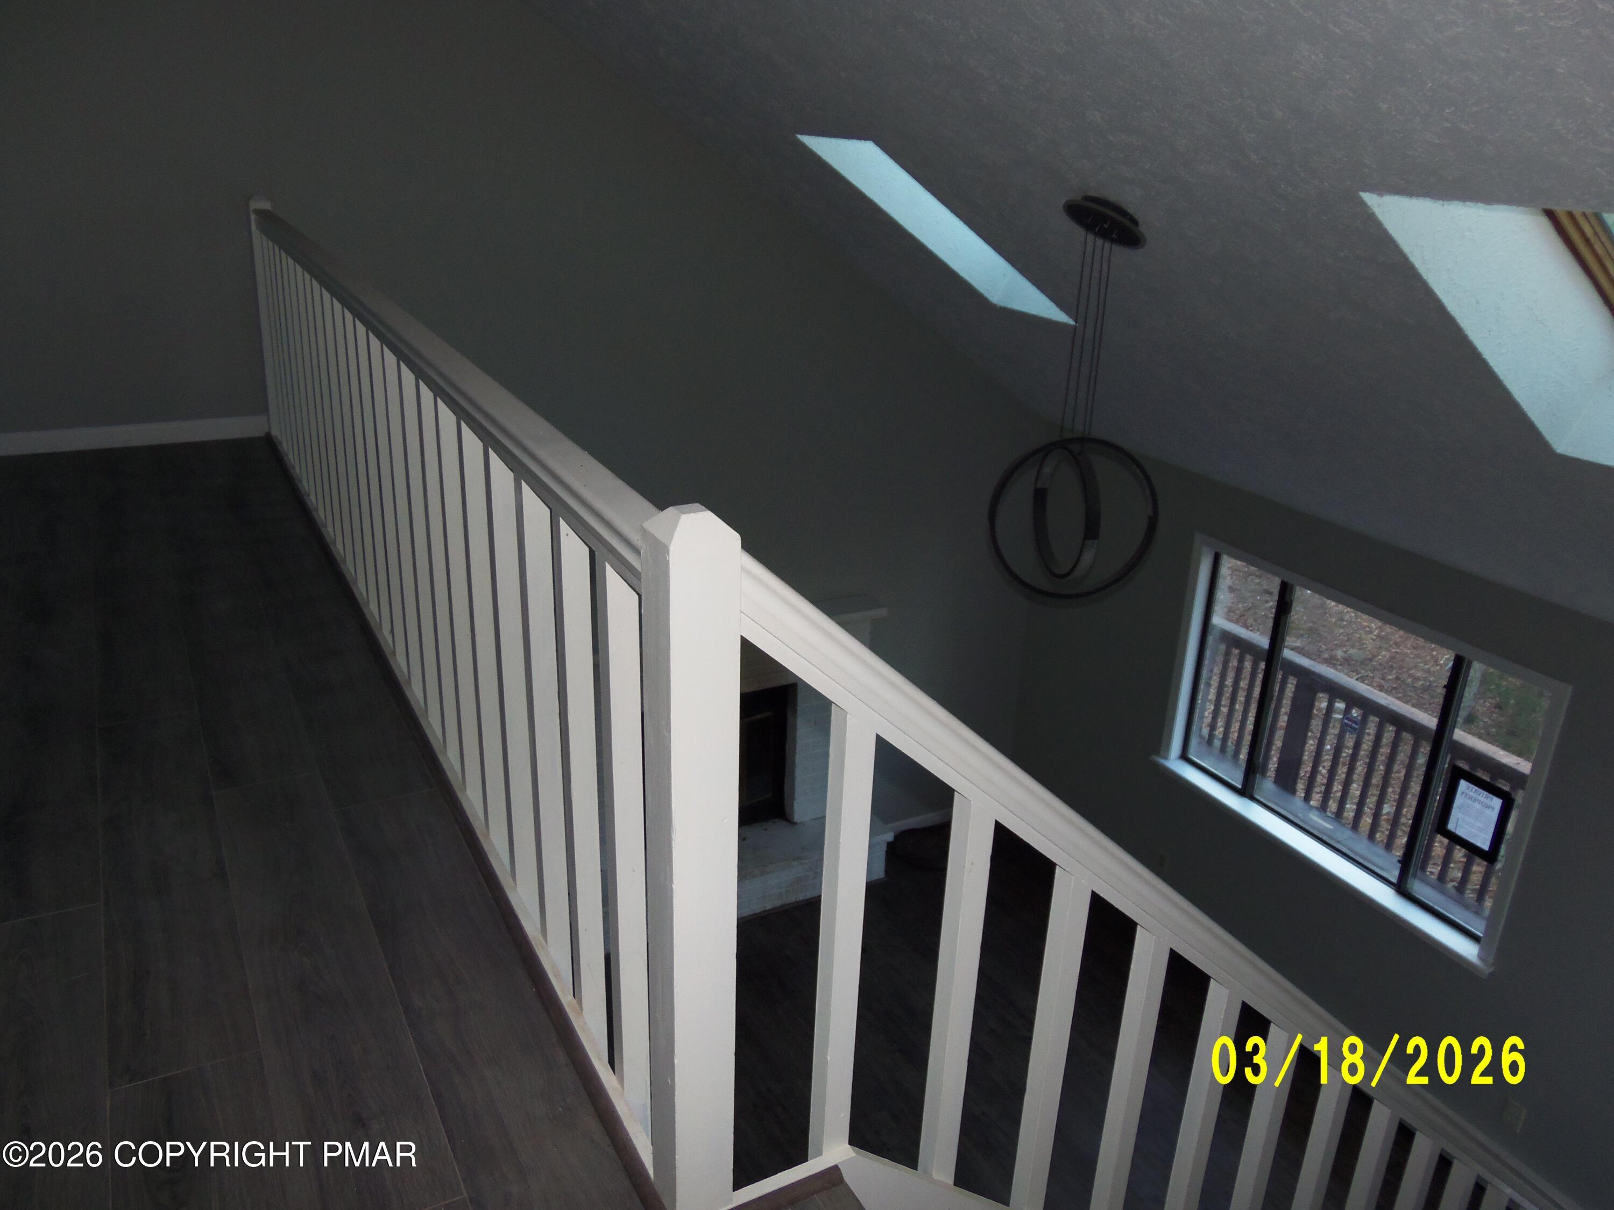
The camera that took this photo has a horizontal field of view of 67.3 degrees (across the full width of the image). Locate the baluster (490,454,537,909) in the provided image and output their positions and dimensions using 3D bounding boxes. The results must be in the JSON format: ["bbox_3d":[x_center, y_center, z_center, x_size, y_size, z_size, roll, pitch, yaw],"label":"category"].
[{"bbox_3d":[-0.499,0.178,2.081,0.040,0.920,0.040,-10,25,-27],"label":"baluster"}]

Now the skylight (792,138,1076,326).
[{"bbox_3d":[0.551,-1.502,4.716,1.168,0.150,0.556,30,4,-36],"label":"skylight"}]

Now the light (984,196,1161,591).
[{"bbox_3d":[0.845,-0.594,3.714,0.520,1.240,0.420,7,23,12],"label":"light"}]

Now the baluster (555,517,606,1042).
[{"bbox_3d":[-0.331,0.302,1.794,0.040,0.920,0.040,-10,25,-27],"label":"baluster"}]

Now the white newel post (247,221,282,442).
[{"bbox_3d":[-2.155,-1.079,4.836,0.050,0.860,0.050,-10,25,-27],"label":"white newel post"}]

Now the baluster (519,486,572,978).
[{"bbox_3d":[-0.416,0.239,1.940,0.040,0.920,0.040,-10,25,-27],"label":"baluster"}]

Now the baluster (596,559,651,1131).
[{"bbox_3d":[-0.246,0.365,1.649,0.040,0.920,0.040,-10,25,-27],"label":"baluster"}]

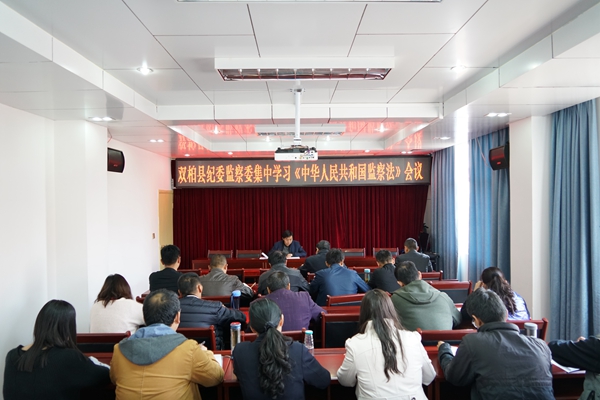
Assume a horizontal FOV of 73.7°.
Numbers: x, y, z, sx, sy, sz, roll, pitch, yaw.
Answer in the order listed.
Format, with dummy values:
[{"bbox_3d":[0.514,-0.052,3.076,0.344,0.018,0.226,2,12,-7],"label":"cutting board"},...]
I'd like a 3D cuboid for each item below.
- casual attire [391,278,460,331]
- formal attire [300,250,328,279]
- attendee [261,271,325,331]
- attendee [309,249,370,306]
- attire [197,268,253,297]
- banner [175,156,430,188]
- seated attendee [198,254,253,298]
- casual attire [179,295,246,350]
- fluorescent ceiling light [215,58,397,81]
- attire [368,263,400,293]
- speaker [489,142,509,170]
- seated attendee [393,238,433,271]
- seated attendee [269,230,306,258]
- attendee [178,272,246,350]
[{"bbox_3d":[0.920,0.920,3.000,0.540,0.680,0.450,0,1,-3],"label":"casual attire"},{"bbox_3d":[0.266,0.995,5.450,0.550,0.630,0.460,-1,0,-9],"label":"formal attire"},{"bbox_3d":[-0.095,1.178,3.300,0.570,1.180,0.740,-1,0,0],"label":"attendee"},{"bbox_3d":[0.430,1.159,4.350,0.580,1.210,0.740,-1,0,2],"label":"attendee"},{"bbox_3d":[-0.730,0.981,3.950,0.580,0.630,0.450,0,1,5],"label":"attire"},{"bbox_3d":[0.060,-0.537,7.750,4.960,0.570,0.140,0,1,-2],"label":"banner"},{"bbox_3d":[-0.854,1.179,4.350,0.570,1.170,0.740,-1,0,2],"label":"seated attendee"},{"bbox_3d":[-0.763,1.033,3.230,0.580,0.590,0.480,-1,0,3],"label":"casual attire"},{"bbox_3d":[0.037,-0.916,2.830,1.200,0.080,0.310,0,1,0],"label":"fluorescent ceiling light"},{"bbox_3d":[0.967,1.004,4.420,0.510,0.620,0.460,-1,0,0],"label":"attire"},{"bbox_3d":[2.430,-0.490,4.660,0.240,0.280,0.340,-12,0,-10],"label":"speaker"},{"bbox_3d":[1.420,1.109,5.100,0.520,1.240,0.700,0,1,-3],"label":"seated attendee"},{"bbox_3d":[-0.219,1.149,7.000,0.590,1.210,0.720,-1,0,0],"label":"seated attendee"},{"bbox_3d":[-0.700,1.139,3.050,0.580,1.220,0.700,0,1,9],"label":"attendee"}]

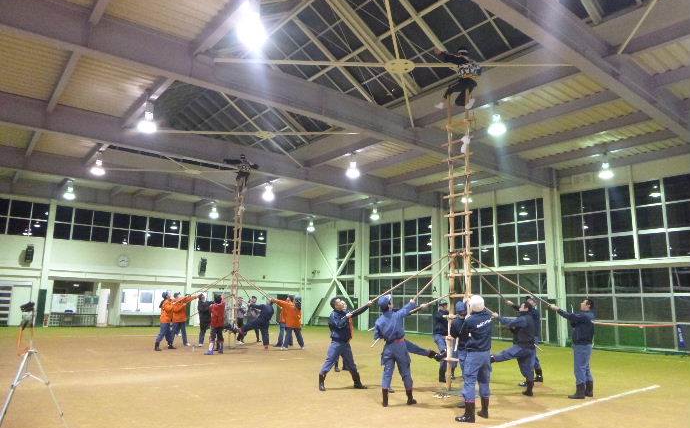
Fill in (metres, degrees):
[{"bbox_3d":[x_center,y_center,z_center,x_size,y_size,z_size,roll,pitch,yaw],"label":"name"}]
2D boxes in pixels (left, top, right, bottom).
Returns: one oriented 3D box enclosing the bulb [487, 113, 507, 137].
[{"bbox_3d":[4.421,-2.574,14.500,0.530,0.620,0.530,1,-10,0],"label":"bulb"}]

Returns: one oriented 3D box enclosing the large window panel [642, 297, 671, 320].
[{"bbox_3d":[11.964,3.652,19.051,0.090,1.000,1.030,9,-13,-38],"label":"large window panel"}]

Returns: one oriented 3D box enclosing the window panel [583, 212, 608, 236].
[{"bbox_3d":[10.752,0.478,21.225,0.090,1.050,1.020,9,-13,-38],"label":"window panel"}]

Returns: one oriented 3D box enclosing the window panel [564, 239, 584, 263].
[{"bbox_3d":[10.075,1.642,21.843,0.090,1.000,0.970,9,-13,-38],"label":"window panel"}]

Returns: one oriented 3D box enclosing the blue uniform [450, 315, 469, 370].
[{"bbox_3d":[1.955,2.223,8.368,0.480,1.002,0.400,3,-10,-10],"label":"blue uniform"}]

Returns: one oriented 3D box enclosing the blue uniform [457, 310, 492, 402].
[{"bbox_3d":[1.906,2.047,7.348,0.400,1.247,0.500,-8,-14,41],"label":"blue uniform"}]

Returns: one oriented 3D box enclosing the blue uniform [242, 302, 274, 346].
[{"bbox_3d":[-3.022,3.816,17.215,1.100,1.350,0.600,3,-11,-6],"label":"blue uniform"}]

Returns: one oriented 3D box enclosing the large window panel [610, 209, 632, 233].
[{"bbox_3d":[11.095,0.307,20.017,0.070,0.930,0.880,9,-13,-37],"label":"large window panel"}]

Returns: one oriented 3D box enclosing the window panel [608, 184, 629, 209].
[{"bbox_3d":[11.111,-0.663,20.192,0.070,0.930,0.880,9,-13,-37],"label":"window panel"}]

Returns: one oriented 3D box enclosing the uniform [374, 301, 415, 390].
[{"bbox_3d":[0.816,2.145,8.131,0.560,1.350,0.480,-5,-12,30],"label":"uniform"}]

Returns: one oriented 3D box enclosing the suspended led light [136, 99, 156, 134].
[{"bbox_3d":[-5.886,-2.891,14.781,0.540,0.950,0.540,1,-10,0],"label":"suspended led light"}]

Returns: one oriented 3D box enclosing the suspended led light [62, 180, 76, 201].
[{"bbox_3d":[-13.893,-1.185,25.138,0.560,0.950,0.560,1,-10,0],"label":"suspended led light"}]

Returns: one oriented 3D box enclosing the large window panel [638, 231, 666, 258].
[{"bbox_3d":[11.723,1.171,19.023,0.070,0.960,0.950,9,-13,-37],"label":"large window panel"}]

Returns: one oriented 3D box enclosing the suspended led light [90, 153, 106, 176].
[{"bbox_3d":[-11.047,-2.218,22.341,0.580,0.970,0.580,10,-13,-37],"label":"suspended led light"}]

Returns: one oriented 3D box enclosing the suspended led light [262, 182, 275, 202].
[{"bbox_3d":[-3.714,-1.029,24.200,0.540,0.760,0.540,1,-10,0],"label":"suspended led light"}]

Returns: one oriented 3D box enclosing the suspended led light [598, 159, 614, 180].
[{"bbox_3d":[9.790,-1.666,18.662,0.530,0.700,0.530,1,-10,0],"label":"suspended led light"}]

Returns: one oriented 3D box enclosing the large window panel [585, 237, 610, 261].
[{"bbox_3d":[11.563,1.636,22.839,0.080,1.058,1.092,10,-13,-37],"label":"large window panel"}]

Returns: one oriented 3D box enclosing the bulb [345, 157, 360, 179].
[{"bbox_3d":[0.324,-1.967,21.549,0.550,0.820,0.550,10,-13,-37],"label":"bulb"}]

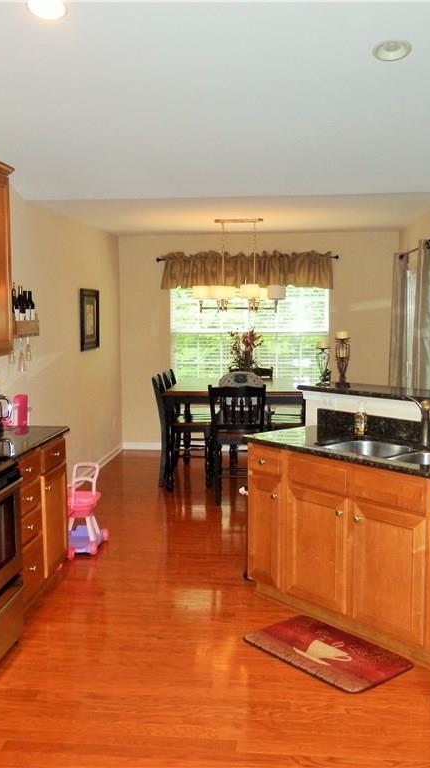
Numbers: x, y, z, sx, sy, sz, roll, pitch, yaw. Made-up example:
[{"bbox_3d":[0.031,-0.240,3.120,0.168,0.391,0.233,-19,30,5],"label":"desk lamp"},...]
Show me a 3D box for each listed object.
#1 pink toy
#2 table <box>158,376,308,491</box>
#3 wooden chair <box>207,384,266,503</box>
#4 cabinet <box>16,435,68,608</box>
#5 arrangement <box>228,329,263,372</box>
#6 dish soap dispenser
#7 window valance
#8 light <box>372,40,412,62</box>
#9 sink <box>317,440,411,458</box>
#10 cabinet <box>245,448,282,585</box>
[{"bbox_3d":[-0.873,0.831,5.025,0.260,0.600,0.400,0,6,-1],"label":"pink toy"},{"bbox_3d":[0.259,0.455,7.148,1.320,0.910,1.380,0,6,6],"label":"table"},{"bbox_3d":[0.210,0.487,6.379,0.470,1.005,0.530,0,6,6],"label":"wooden chair"},{"bbox_3d":[-1.269,0.787,4.188,0.620,0.880,0.890,0,6,6],"label":"cabinet"},{"bbox_3d":[0.289,-0.269,7.071,0.350,0.510,0.320,0,6,6],"label":"arrangement"},{"bbox_3d":[0.815,0.205,4.138,0.075,0.180,0.055,4,7,36],"label":"dish soap dispenser"},{"bbox_3d":[0.343,-1.264,8.215,1.900,0.420,0.120,0,6,6],"label":"window valance"},{"bbox_3d":[0.870,-1.646,3.654,0.195,0.030,0.195,0,-10,6],"label":"light"},{"bbox_3d":[0.832,0.441,3.846,0.370,0.190,0.400,-5,7,-38],"label":"sink"},{"bbox_3d":[0.504,0.763,4.300,0.580,0.876,0.300,-5,8,-39],"label":"cabinet"}]

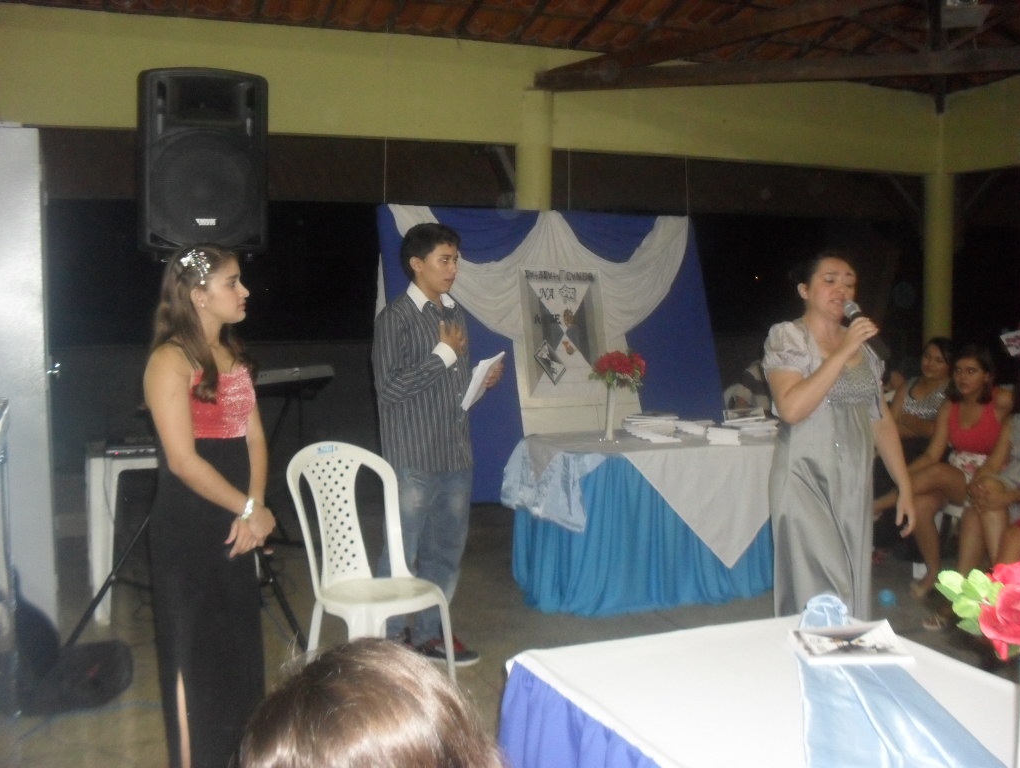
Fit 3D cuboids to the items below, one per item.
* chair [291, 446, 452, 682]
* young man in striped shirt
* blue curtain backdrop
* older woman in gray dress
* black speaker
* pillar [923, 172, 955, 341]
[{"bbox_3d":[-0.440,0.660,3.506,0.430,0.890,0.520,-4,6,-38],"label":"chair"},{"bbox_3d":[-0.290,0.220,4.032,0.440,1.690,0.480,3,6,32],"label":"young man in striped shirt"},{"bbox_3d":[0.320,-0.182,6.728,2.420,1.920,0.120,-2,5,-22],"label":"blue curtain backdrop"},{"bbox_3d":[1.160,0.298,3.757,0.540,1.570,0.420,-2,5,-20],"label":"older woman in gray dress"},{"bbox_3d":[-1.235,-0.872,4.142,0.450,0.700,0.400,-2,5,-24],"label":"black speaker"},{"bbox_3d":[3.390,-0.478,8.138,0.240,2.400,0.240,-2,5,-22],"label":"pillar"}]

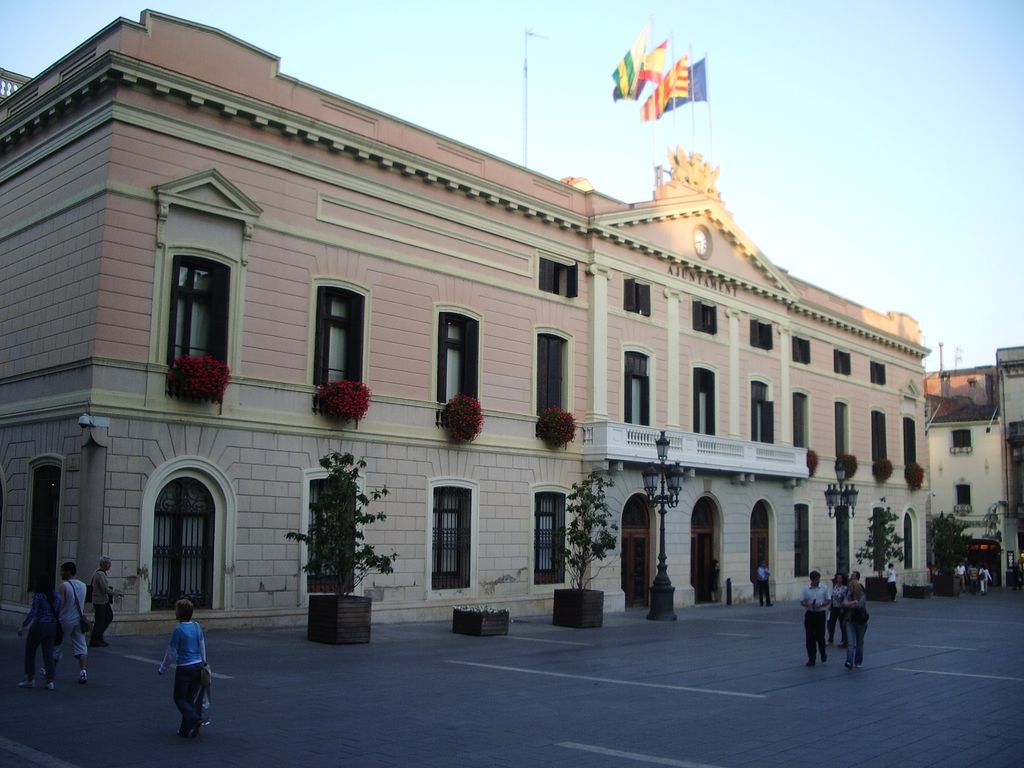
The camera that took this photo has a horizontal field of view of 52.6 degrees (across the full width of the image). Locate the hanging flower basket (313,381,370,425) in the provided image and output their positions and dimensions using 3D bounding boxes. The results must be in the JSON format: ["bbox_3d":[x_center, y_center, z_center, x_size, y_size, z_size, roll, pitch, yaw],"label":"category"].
[{"bbox_3d":[-3.983,0.436,24.400,0.520,0.900,1.300,-6,-10,43],"label":"hanging flower basket"}]

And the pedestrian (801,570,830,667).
[{"bbox_3d":[5.804,4.484,19.800,0.560,1.760,0.420,-1,-8,17],"label":"pedestrian"}]

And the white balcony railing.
[{"bbox_3d":[6.707,2.399,35.317,1.000,1.180,12.450,-6,-10,43],"label":"white balcony railing"}]

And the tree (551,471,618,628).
[{"bbox_3d":[1.887,4.378,27.515,1.428,4.080,1.428,-7,-11,42],"label":"tree"}]

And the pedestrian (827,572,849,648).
[{"bbox_3d":[7.356,5.119,23.400,0.520,1.680,0.380,-1,-8,14],"label":"pedestrian"}]

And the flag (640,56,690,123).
[{"bbox_3d":[5.574,-10.731,37.600,1.900,2.400,0.600,4,-8,-17],"label":"flag"}]

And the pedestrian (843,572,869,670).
[{"bbox_3d":[6.436,4.469,19.400,0.520,1.720,0.420,0,-8,6],"label":"pedestrian"}]

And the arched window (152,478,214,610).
[{"bbox_3d":[-7.234,3.545,22.800,0.250,2.860,1.480,-6,-11,43],"label":"arched window"}]

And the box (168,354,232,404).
[{"bbox_3d":[-6.756,-0.079,22.414,0.612,1.020,1.326,-7,-11,42],"label":"box"}]

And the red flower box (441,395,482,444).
[{"bbox_3d":[-1.400,0.956,28.700,0.780,1.280,1.200,-6,-11,43],"label":"red flower box"}]

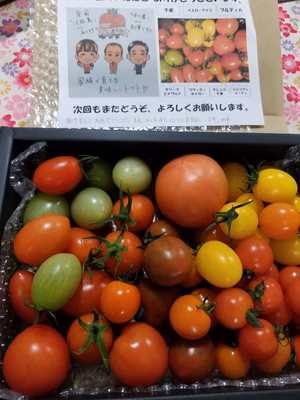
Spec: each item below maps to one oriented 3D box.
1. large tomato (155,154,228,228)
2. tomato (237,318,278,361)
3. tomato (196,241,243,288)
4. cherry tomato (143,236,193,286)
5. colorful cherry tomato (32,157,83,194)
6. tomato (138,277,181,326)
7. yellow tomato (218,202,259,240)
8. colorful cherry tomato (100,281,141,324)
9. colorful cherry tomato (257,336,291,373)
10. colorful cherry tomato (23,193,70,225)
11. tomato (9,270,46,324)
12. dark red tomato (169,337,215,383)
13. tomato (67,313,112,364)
[{"bbox_3d":[0.033,-0.007,0.236,0.057,0.054,0.057,0,70,-2],"label":"large tomato"},{"bbox_3d":[0.077,0.100,0.213,0.028,0.027,0.028,0,71,-2],"label":"tomato"},{"bbox_3d":[0.059,0.054,0.253,0.045,0.034,0.034,45,99,10],"label":"tomato"},{"bbox_3d":[0.013,0.044,0.213,0.034,0.033,0.034,0,70,-2],"label":"cherry tomato"},{"bbox_3d":[-0.077,-0.020,0.251,0.041,0.031,0.031,-12,71,-3],"label":"colorful cherry tomato"},{"bbox_3d":[0.006,0.081,0.237,0.035,0.034,0.035,0,71,-2],"label":"tomato"},{"bbox_3d":[0.080,0.019,0.269,0.034,0.039,0.034,0,72,6],"label":"yellow tomato"},{"bbox_3d":[-0.020,0.069,0.202,0.026,0.026,0.027,0,70,-2],"label":"colorful cherry tomato"},{"bbox_3d":[0.085,0.108,0.210,0.026,0.026,0.026,0,70,-2],"label":"colorful cherry tomato"},{"bbox_3d":[-0.097,0.010,0.281,0.045,0.037,0.037,-32,97,-11],"label":"colorful cherry tomato"},{"bbox_3d":[-0.107,0.086,0.264,0.034,0.034,0.049,-23,76,-6],"label":"tomato"},{"bbox_3d":[0.032,0.119,0.223,0.034,0.033,0.034,0,71,-2],"label":"dark red tomato"},{"bbox_3d":[-0.042,0.097,0.211,0.030,0.030,0.030,0,70,-2],"label":"tomato"}]

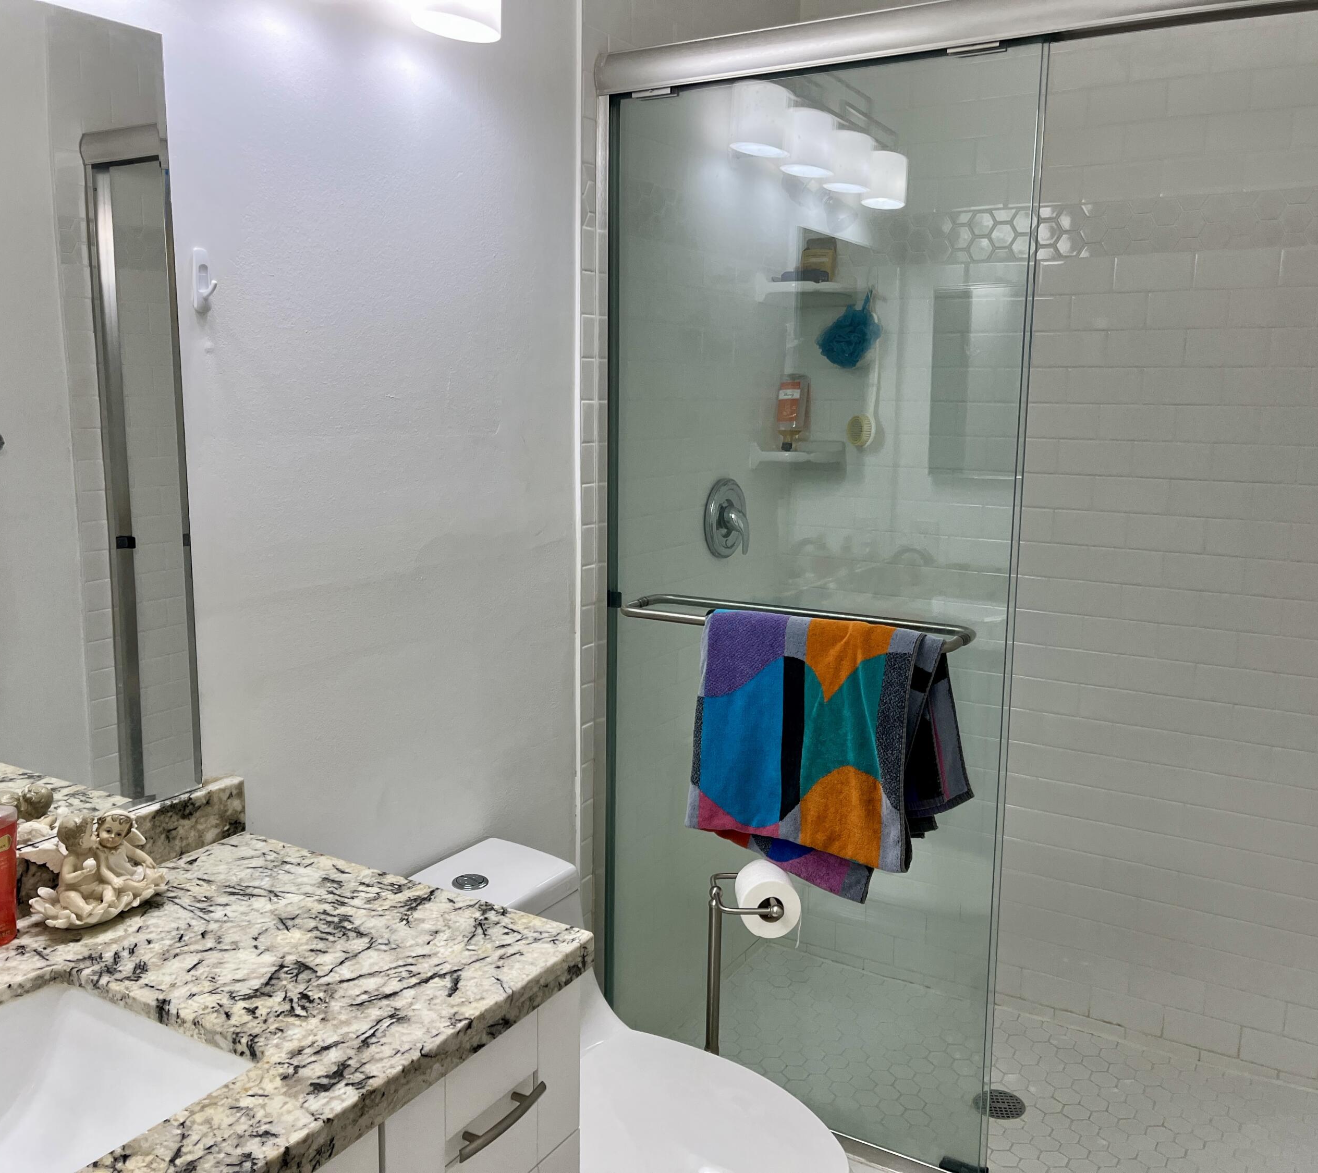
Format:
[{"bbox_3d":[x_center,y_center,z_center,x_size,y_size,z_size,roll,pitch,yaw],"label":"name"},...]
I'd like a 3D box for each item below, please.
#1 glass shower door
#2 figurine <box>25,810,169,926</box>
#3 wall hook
[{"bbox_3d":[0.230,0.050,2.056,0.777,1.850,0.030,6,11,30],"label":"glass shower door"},{"bbox_3d":[-0.625,0.308,1.311,0.130,0.114,0.087,-8,12,-42],"label":"figurine"},{"bbox_3d":[-0.553,-0.373,1.432,0.027,0.075,0.022,6,11,30],"label":"wall hook"}]

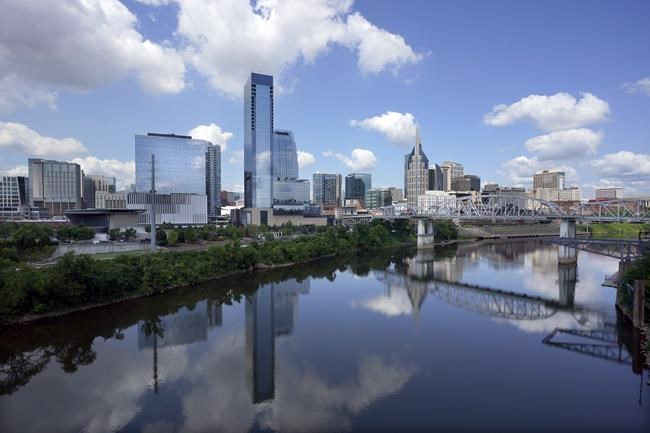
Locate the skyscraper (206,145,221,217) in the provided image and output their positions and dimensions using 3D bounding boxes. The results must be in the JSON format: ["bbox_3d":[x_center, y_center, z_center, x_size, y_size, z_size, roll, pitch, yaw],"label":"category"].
[{"bbox_3d":[-142.130,-39.280,411.440,21.000,94.000,27.000,-1,1,-24],"label":"skyscraper"}]

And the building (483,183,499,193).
[{"bbox_3d":[433.000,-48.460,849.470,25.000,76.000,25.000,0,1,-23],"label":"building"}]

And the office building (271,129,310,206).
[{"bbox_3d":[-56.150,-56.240,459.190,46.000,126.000,40.000,-1,1,-24],"label":"office building"}]

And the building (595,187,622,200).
[{"bbox_3d":[732.850,-42.160,839.480,36.000,56.000,52.000,-1,1,-27],"label":"building"}]

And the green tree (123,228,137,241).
[{"bbox_3d":[-114.610,10.120,191.170,6.800,7.200,6.600,-1,1,-24],"label":"green tree"}]

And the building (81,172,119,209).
[{"bbox_3d":[-312.390,-23.910,449.670,36.000,61.000,32.000,-1,1,-24],"label":"building"}]

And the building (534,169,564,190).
[{"bbox_3d":[582.000,-66.390,843.250,26.000,114.000,62.000,0,1,-23],"label":"building"}]

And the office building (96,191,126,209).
[{"bbox_3d":[-256.000,-10.350,393.900,31.000,39.000,30.000,0,1,-23],"label":"office building"}]

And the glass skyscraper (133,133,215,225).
[{"bbox_3d":[-160.590,-34.700,344.000,76.000,92.000,42.000,-1,1,-22],"label":"glass skyscraper"}]

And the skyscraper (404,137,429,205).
[{"bbox_3d":[199.000,-94.570,695.890,45.000,188.000,50.000,0,1,19],"label":"skyscraper"}]

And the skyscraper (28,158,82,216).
[{"bbox_3d":[-236.500,-19.000,283.790,34.000,57.000,36.000,-1,1,-45],"label":"skyscraper"}]

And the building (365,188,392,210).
[{"bbox_3d":[122.600,-28.590,744.650,34.000,57.000,52.000,-1,1,-32],"label":"building"}]

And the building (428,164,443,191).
[{"bbox_3d":[256.000,-62.790,754.280,35.000,111.000,35.000,0,1,-23],"label":"building"}]

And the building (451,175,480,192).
[{"bbox_3d":[368.000,-59.460,849.330,55.000,98.000,55.000,0,1,-23],"label":"building"}]

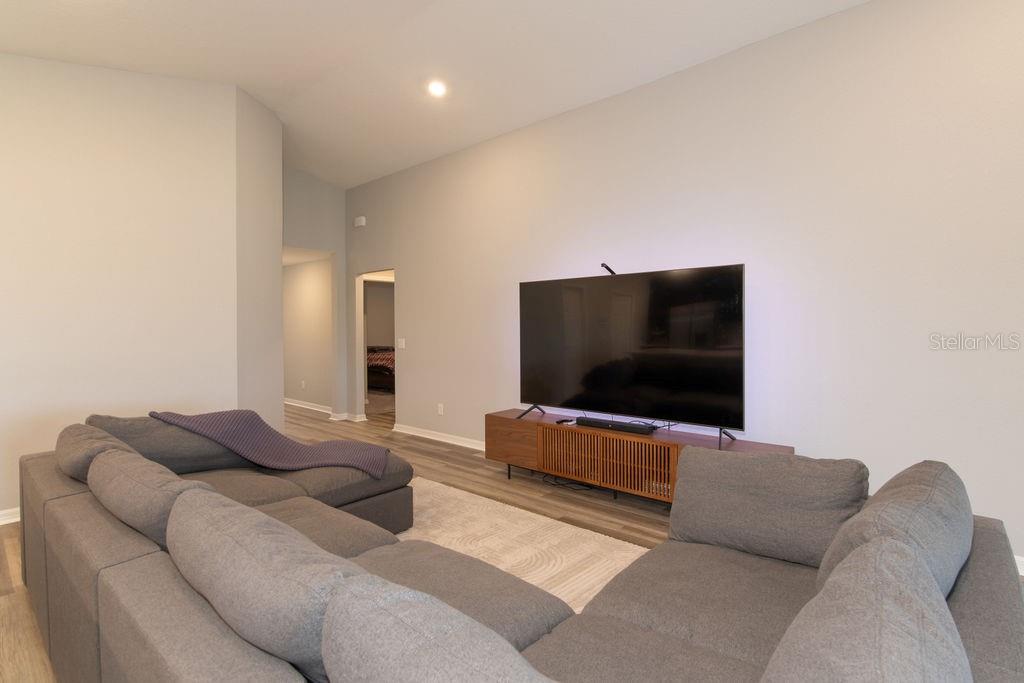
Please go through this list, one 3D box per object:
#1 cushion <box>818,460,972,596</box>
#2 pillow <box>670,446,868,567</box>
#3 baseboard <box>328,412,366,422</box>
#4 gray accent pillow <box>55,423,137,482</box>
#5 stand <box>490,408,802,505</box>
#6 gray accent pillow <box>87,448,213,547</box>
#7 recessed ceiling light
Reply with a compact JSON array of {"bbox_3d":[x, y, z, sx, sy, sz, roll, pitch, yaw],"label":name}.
[{"bbox_3d":[1.044,0.595,1.325,0.220,0.490,0.720,32,21,36],"label":"cushion"},{"bbox_3d":[0.986,0.626,1.903,0.690,0.420,0.210,1,-19,34],"label":"pillow"},{"bbox_3d":[-2.393,1.103,7.086,0.490,0.095,0.330,1,1,41],"label":"baseboard"},{"bbox_3d":[-1.825,0.593,2.184,0.740,0.450,0.220,1,24,41],"label":"gray accent pillow"},{"bbox_3d":[0.802,0.946,3.736,2.330,0.540,0.460,1,1,41],"label":"stand"},{"bbox_3d":[-1.252,0.598,1.731,0.750,0.460,0.220,1,27,39],"label":"gray accent pillow"},{"bbox_3d":[-0.670,-2.268,4.348,0.170,0.030,0.170,5,-5,0],"label":"recessed ceiling light"}]

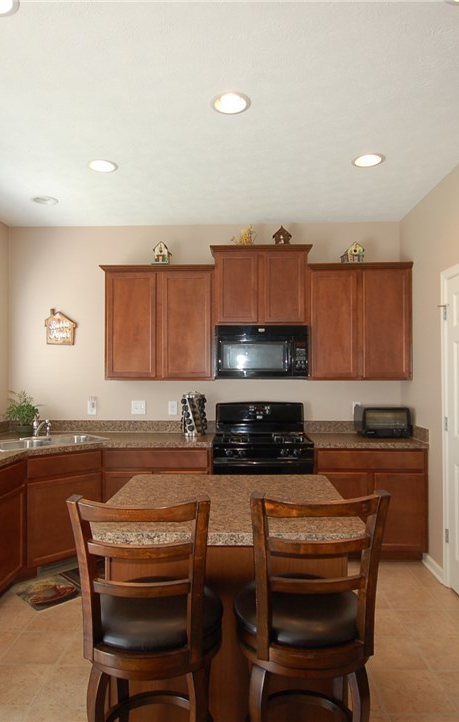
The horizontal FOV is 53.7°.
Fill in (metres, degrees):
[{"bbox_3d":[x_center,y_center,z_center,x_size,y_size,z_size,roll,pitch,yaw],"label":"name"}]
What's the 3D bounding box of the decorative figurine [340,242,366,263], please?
[{"bbox_3d":[1.027,-0.892,3.755,0.205,0.180,0.140,0,-1,2],"label":"decorative figurine"}]

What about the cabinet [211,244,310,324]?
[{"bbox_3d":[0.267,-0.615,3.859,0.800,0.655,0.350,0,-1,2],"label":"cabinet"}]

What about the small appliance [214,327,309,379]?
[{"bbox_3d":[0.268,-0.065,3.820,0.755,0.437,0.400,0,-1,2],"label":"small appliance"}]

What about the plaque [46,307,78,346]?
[{"bbox_3d":[-1.519,-0.308,4.097,0.293,0.333,0.020,0,-1,2],"label":"plaque"}]

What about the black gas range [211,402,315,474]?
[{"bbox_3d":[0.263,0.944,3.659,0.765,1.170,0.680,0,-1,2],"label":"black gas range"}]

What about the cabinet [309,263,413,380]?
[{"bbox_3d":[1.080,-0.308,3.845,0.843,0.939,0.364,0,-1,2],"label":"cabinet"}]

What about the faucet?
[{"bbox_3d":[-1.526,0.530,3.655,0.091,0.202,0.222,1,-2,-42],"label":"faucet"}]

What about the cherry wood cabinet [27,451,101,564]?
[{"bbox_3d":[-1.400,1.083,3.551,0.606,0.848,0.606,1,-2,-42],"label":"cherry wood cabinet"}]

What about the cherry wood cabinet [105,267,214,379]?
[{"bbox_3d":[-0.588,-0.305,3.898,0.934,0.939,0.364,0,-1,2],"label":"cherry wood cabinet"}]

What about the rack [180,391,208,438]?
[{"bbox_3d":[-0.300,0.441,3.794,0.212,0.379,0.212,0,-1,2],"label":"rack"}]

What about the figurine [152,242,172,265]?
[{"bbox_3d":[-0.576,-0.883,3.771,0.157,0.197,0.131,0,-1,-1],"label":"figurine"}]

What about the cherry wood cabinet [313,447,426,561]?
[{"bbox_3d":[1.082,1.102,3.678,0.848,0.877,0.626,0,-1,2],"label":"cherry wood cabinet"}]

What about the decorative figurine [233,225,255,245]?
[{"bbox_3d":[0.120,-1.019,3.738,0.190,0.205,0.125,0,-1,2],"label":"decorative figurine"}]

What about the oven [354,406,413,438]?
[{"bbox_3d":[1.284,0.503,3.773,0.385,0.240,0.290,0,-1,2],"label":"oven"}]

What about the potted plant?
[{"bbox_3d":[-1.753,0.439,3.865,0.263,0.384,0.253,0,-1,2],"label":"potted plant"}]

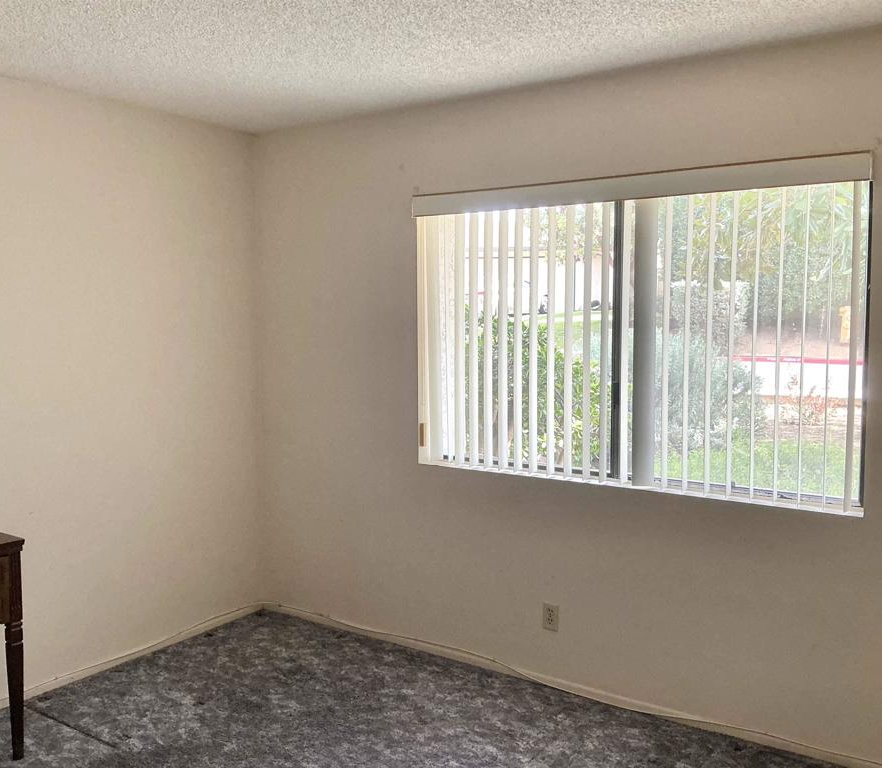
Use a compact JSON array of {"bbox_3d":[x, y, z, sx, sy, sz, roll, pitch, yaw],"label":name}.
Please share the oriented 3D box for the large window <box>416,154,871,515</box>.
[{"bbox_3d":[0.668,-0.196,3.221,1.803,1.187,0.120,3,6,34],"label":"large window"}]

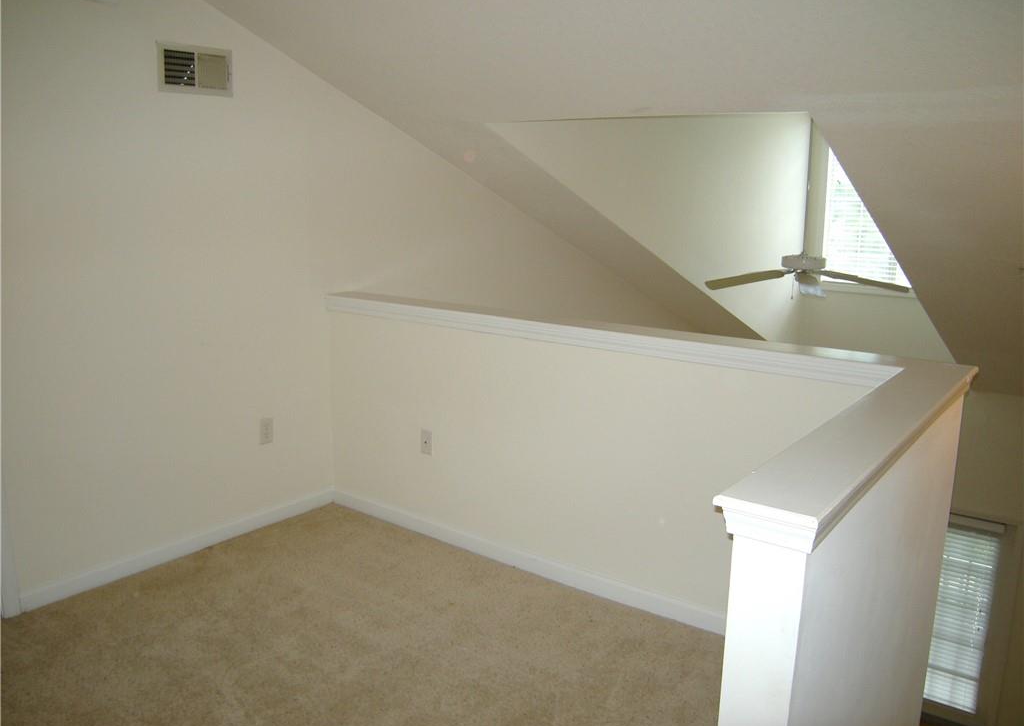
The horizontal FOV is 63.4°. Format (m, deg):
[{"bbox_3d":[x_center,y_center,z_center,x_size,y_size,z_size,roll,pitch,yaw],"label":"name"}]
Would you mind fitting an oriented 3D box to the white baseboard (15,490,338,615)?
[{"bbox_3d":[-1.323,0.764,3.547,0.015,0.075,1.481,9,14,36],"label":"white baseboard"}]

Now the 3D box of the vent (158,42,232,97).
[{"bbox_3d":[-1.233,-1.143,3.238,0.020,0.184,0.325,9,14,36],"label":"vent"}]

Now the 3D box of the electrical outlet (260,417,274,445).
[{"bbox_3d":[-1.105,0.309,3.747,0.010,0.116,0.071,9,14,36],"label":"electrical outlet"}]

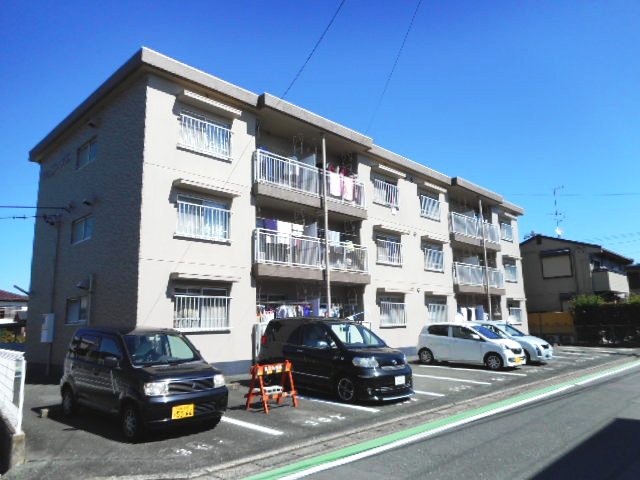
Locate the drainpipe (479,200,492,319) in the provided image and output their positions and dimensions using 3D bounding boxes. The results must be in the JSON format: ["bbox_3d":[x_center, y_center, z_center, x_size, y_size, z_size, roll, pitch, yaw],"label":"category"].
[{"bbox_3d":[9.763,1.739,27.016,0.100,8.500,0.100,-11,-14,43],"label":"drainpipe"}]

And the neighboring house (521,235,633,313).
[{"bbox_3d":[19.519,3.757,36.534,7.700,7.350,9.800,-12,-15,42],"label":"neighboring house"}]

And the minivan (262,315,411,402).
[{"bbox_3d":[0.243,2.860,11.431,4.000,1.740,1.710,-8,-12,42],"label":"minivan"}]

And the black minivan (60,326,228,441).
[{"bbox_3d":[-3.249,2.441,8.421,3.410,1.690,1.500,-7,-11,40],"label":"black minivan"}]

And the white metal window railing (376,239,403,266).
[{"bbox_3d":[3.174,0.613,20.876,0.150,1.050,1.930,-12,-15,42],"label":"white metal window railing"}]

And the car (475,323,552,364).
[{"bbox_3d":[6.951,4.083,18.637,4.000,1.520,1.680,-8,-12,43],"label":"car"}]

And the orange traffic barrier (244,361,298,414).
[{"bbox_3d":[-0.922,2.895,9.190,0.550,0.890,0.830,-12,-15,42],"label":"orange traffic barrier"}]

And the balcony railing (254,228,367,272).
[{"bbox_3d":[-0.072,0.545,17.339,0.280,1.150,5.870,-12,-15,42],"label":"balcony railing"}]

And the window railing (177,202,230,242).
[{"bbox_3d":[-3.482,-0.530,13.997,0.150,1.040,1.920,-12,-15,42],"label":"window railing"}]

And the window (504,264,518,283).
[{"bbox_3d":[12.651,2.215,30.504,0.160,1.165,1.900,-11,-14,43],"label":"window"}]

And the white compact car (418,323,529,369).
[{"bbox_3d":[5.370,3.730,16.509,3.405,1.500,1.490,-8,-11,42],"label":"white compact car"}]

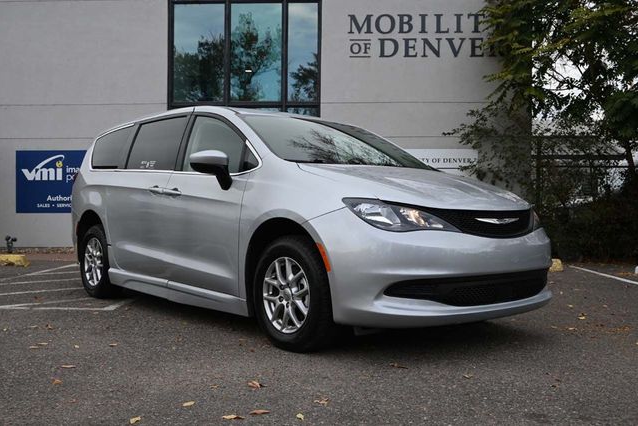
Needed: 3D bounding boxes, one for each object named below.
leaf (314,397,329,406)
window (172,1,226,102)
[{"bbox_3d":[0.012,0.885,2.986,0.075,0.020,0.075,0,1,0],"label":"leaf"},{"bbox_3d":[-2.463,-3.307,13.200,1.067,2.033,0.060,0,0,1],"label":"window"}]

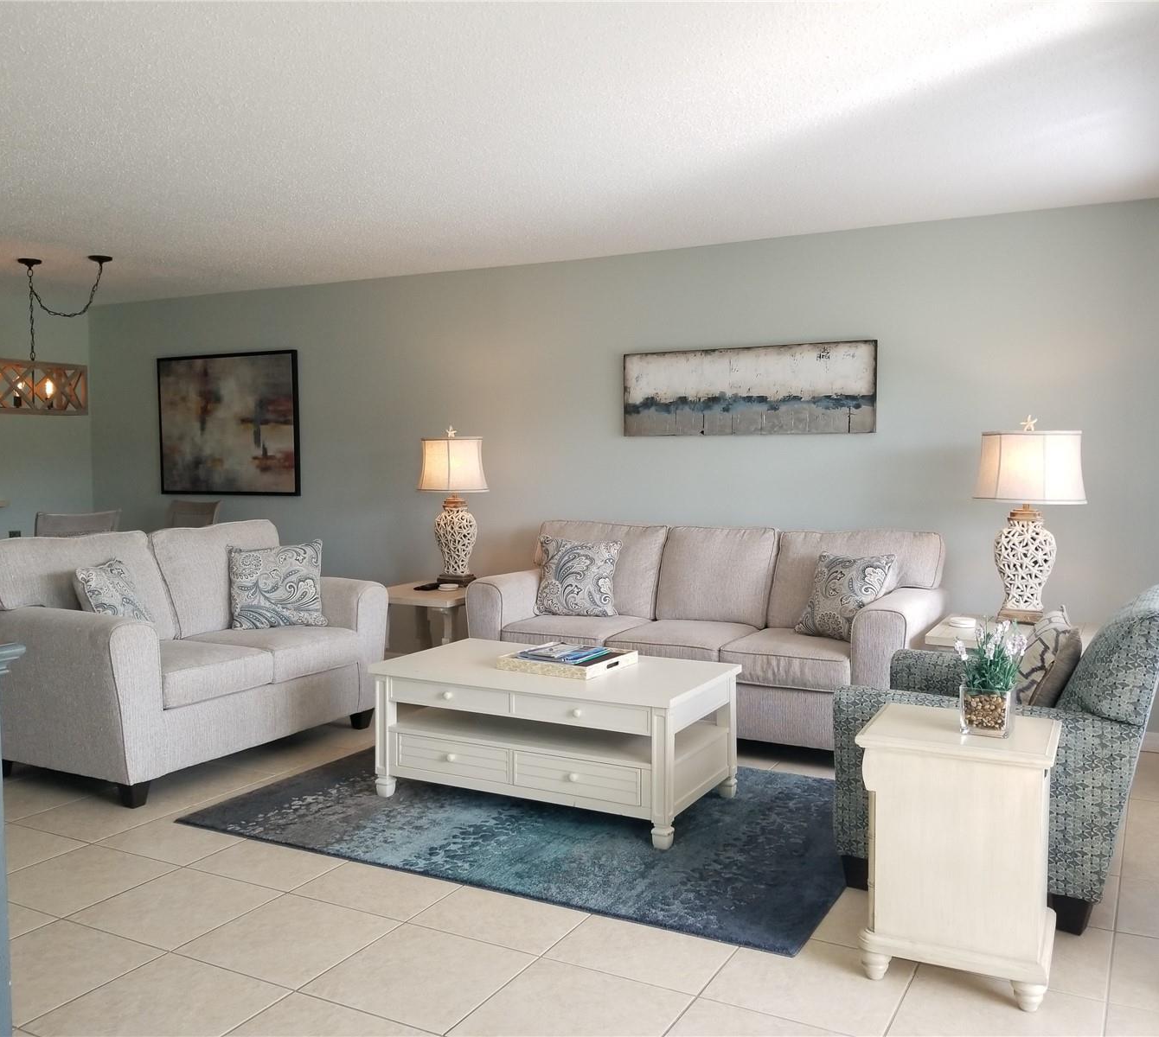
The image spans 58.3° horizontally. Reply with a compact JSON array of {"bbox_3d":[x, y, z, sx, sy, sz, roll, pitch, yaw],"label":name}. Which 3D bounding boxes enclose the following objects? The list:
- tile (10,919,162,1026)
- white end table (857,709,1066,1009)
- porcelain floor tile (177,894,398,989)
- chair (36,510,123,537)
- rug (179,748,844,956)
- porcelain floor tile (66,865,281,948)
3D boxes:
[{"bbox_3d":[-1.342,1.125,2.583,0.424,0.011,0.424,1,3,28],"label":"tile"},{"bbox_3d":[0.961,0.826,2.623,0.441,0.597,0.419,1,3,28],"label":"white end table"},{"bbox_3d":[-0.764,1.119,2.763,0.424,0.011,0.424,1,3,28],"label":"porcelain floor tile"},{"bbox_3d":[-2.709,0.498,5.265,0.600,1.060,0.480,1,3,27],"label":"chair"},{"bbox_3d":[-0.073,1.062,3.869,2.241,0.012,1.599,1,3,28],"label":"rug"},{"bbox_3d":[-1.180,1.143,3.057,0.437,0.010,0.432,1,3,28],"label":"porcelain floor tile"}]

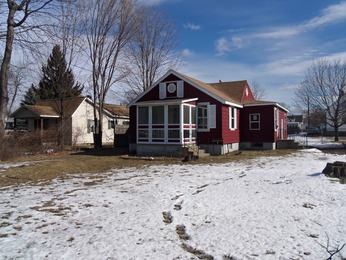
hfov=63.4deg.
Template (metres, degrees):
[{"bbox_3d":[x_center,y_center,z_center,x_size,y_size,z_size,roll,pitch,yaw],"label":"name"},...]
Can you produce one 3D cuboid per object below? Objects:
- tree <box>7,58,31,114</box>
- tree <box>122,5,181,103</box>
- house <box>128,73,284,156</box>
[{"bbox_3d":[-22.000,-4.300,40.000,4.000,11.800,4.000,0,0,0],"label":"tree"},{"bbox_3d":[-2.600,-6.800,34.000,7.200,16.800,7.200,0,0,0],"label":"tree"},{"bbox_3d":[3.600,-1.250,23.600,10.100,5.700,15.600,0,0,27],"label":"house"}]

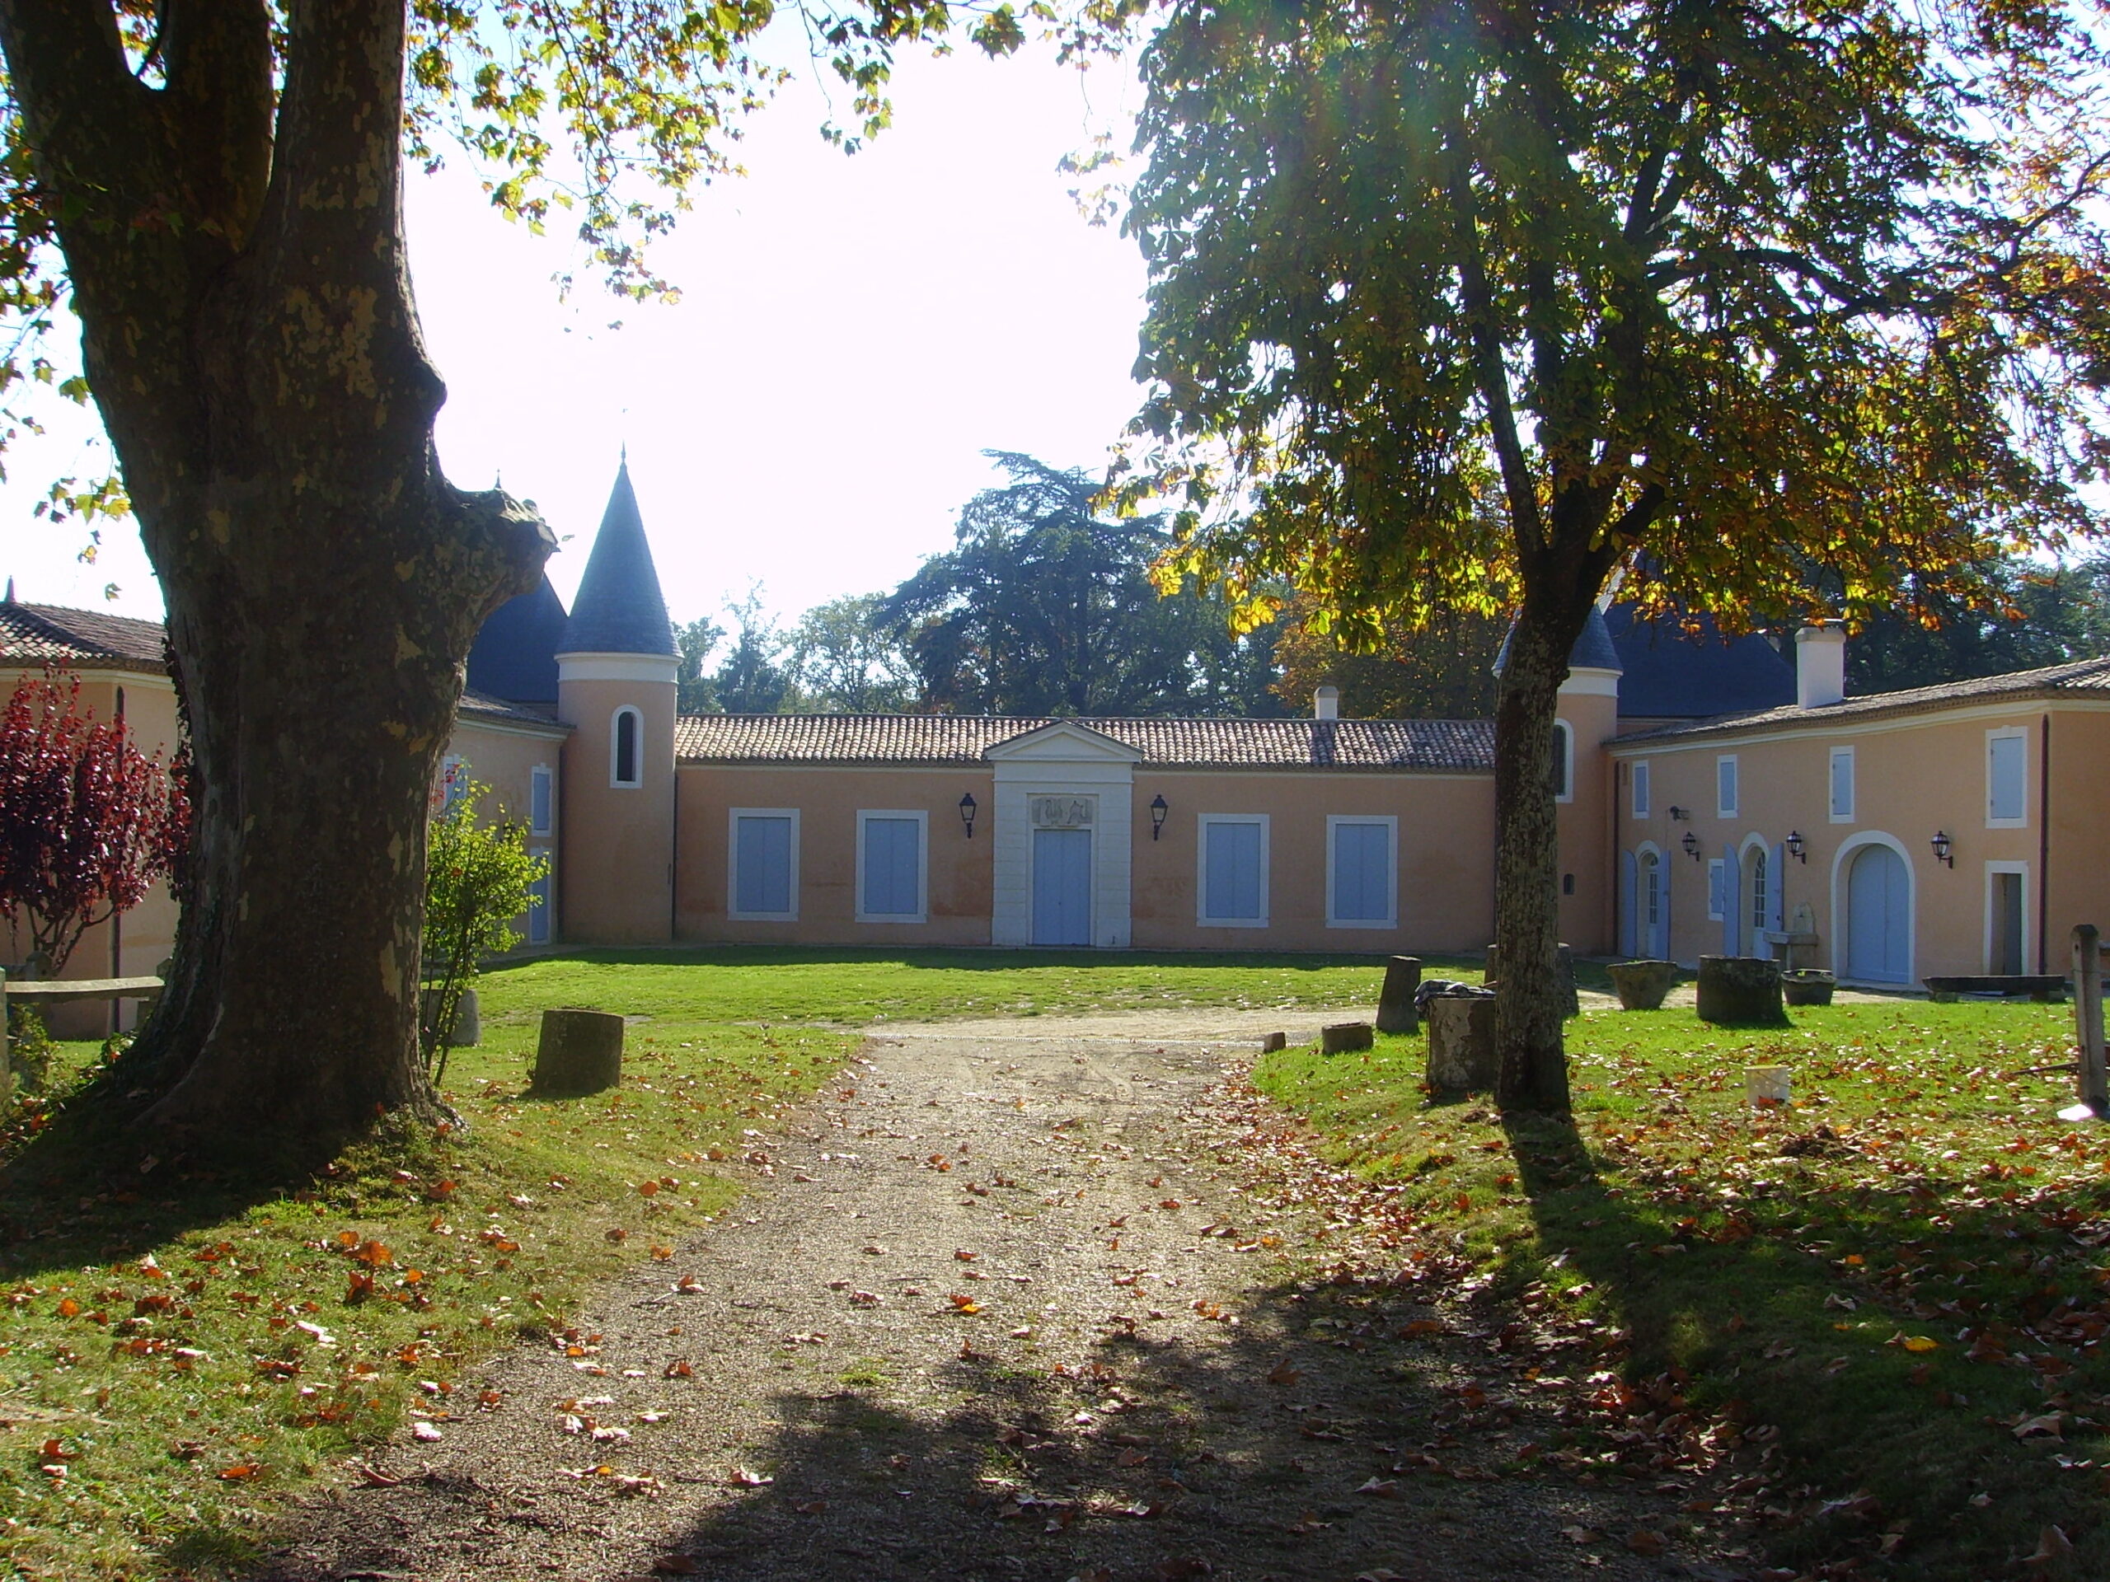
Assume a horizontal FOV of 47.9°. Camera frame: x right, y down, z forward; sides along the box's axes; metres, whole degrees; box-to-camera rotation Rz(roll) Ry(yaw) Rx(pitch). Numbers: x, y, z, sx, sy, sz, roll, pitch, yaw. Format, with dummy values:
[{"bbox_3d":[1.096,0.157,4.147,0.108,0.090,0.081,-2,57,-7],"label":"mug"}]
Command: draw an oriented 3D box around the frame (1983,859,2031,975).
[{"bbox_3d":[15.118,2.131,37.453,0.250,2.080,1.400,1,-1,-6],"label":"frame"}]

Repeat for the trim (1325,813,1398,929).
[{"bbox_3d":[6.707,1.763,52.004,1.561,2.476,0.150,1,-1,0],"label":"trim"}]

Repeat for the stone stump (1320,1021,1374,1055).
[{"bbox_3d":[2.532,2.124,20.560,0.436,0.271,0.370,0,-2,7],"label":"stone stump"}]

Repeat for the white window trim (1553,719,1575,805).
[{"bbox_3d":[11.174,-0.659,52.800,0.740,1.870,0.180,0,-1,14],"label":"white window trim"}]

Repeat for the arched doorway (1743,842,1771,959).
[{"bbox_3d":[14.121,2.183,47.312,0.300,2.400,1.450,1,-1,-6],"label":"arched doorway"}]

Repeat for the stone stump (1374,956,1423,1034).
[{"bbox_3d":[3.413,2.004,23.526,0.458,0.742,0.420,0,-2,8],"label":"stone stump"}]

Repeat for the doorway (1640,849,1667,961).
[{"bbox_3d":[12.625,2.360,50.034,0.300,2.393,1.307,1,-2,-9],"label":"doorway"}]

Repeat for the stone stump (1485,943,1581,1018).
[{"bbox_3d":[5.406,2.145,26.900,1.020,0.820,1.020,1,-1,0],"label":"stone stump"}]

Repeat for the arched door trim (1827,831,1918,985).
[{"bbox_3d":[14.652,2.073,42.183,0.300,2.700,3.100,1,-1,-6],"label":"arched door trim"}]

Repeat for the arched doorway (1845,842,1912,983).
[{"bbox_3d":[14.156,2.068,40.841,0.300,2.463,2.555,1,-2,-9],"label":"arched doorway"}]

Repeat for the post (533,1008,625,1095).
[{"bbox_3d":[-3.115,1.715,15.600,0.540,0.520,0.540,4,-2,0],"label":"post"}]

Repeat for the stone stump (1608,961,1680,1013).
[{"bbox_3d":[6.971,2.317,28.200,0.840,0.600,0.840,1,-1,0],"label":"stone stump"}]

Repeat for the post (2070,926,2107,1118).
[{"bbox_3d":[6.532,1.467,15.000,0.130,1.230,0.130,-3,-1,-2],"label":"post"}]

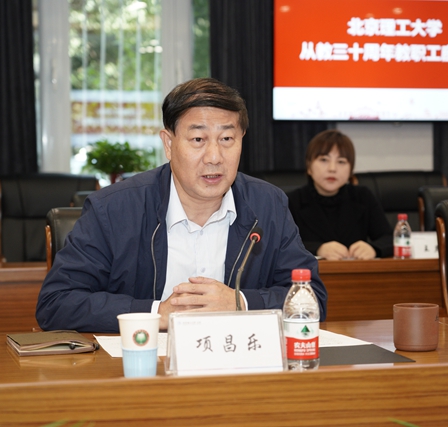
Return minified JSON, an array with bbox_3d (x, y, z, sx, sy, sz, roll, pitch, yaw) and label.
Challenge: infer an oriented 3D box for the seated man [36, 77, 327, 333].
[{"bbox_3d":[-0.095,0.358,2.616,0.620,1.270,0.700,-1,2,-14],"label":"seated man"}]

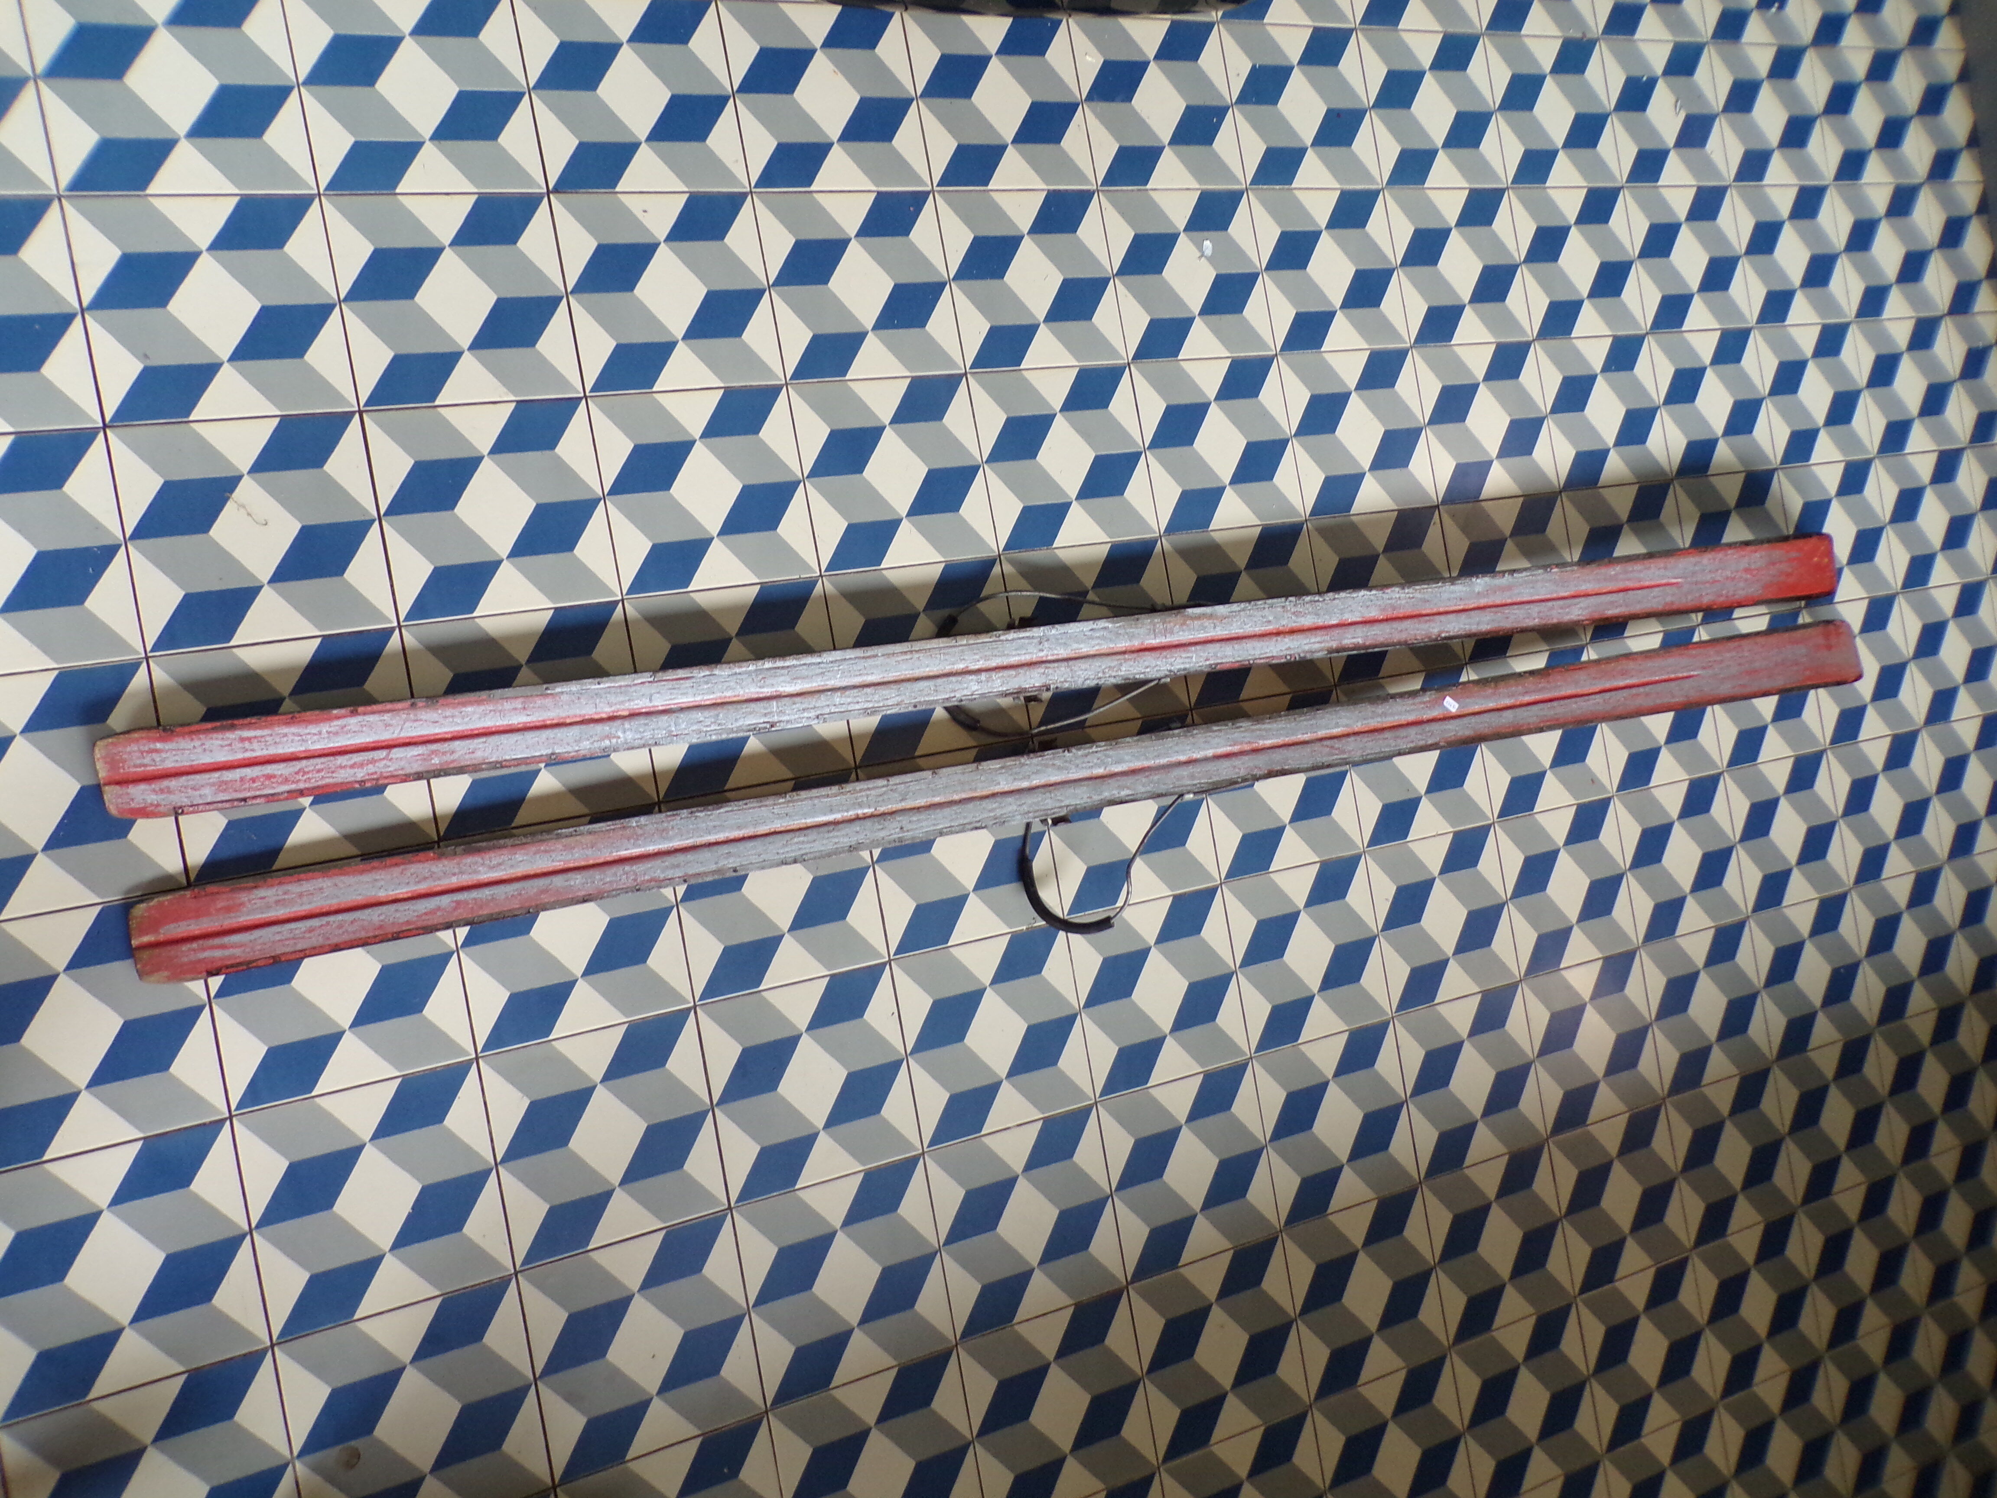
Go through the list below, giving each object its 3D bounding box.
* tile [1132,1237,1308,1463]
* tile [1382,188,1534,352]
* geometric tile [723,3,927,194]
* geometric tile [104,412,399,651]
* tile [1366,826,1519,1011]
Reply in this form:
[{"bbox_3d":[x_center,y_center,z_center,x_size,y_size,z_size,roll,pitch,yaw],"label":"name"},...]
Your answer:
[{"bbox_3d":[0.245,0.663,1.538,0.200,0.012,0.200,-10,90,-22],"label":"tile"},{"bbox_3d":[0.587,-0.614,1.762,0.200,0.010,0.200,-10,90,-22],"label":"tile"},{"bbox_3d":[-0.178,-0.684,1.462,0.199,0.012,0.199,-10,90,-22],"label":"geometric tile"},{"bbox_3d":[-0.659,-0.194,1.230,0.198,0.012,0.198,-10,90,-22],"label":"geometric tile"},{"bbox_3d":[0.540,0.205,1.688,0.200,0.015,0.200,-10,90,-22],"label":"tile"}]

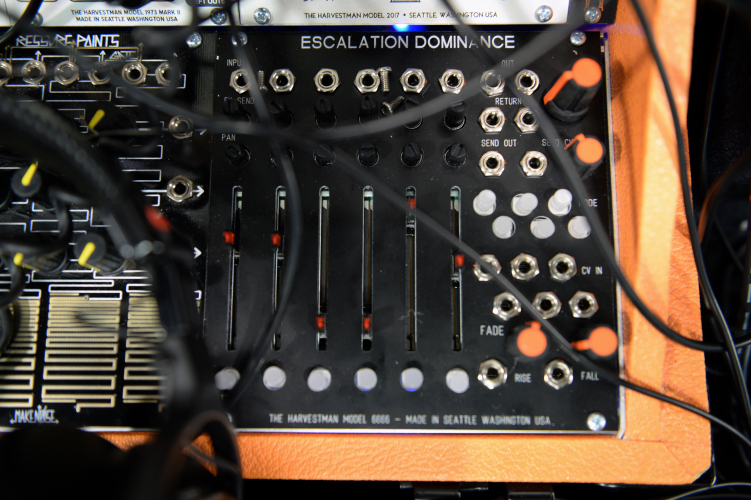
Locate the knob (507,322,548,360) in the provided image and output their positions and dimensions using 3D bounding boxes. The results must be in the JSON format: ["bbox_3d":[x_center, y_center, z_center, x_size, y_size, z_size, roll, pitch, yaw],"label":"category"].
[{"bbox_3d":[0.046,0.028,0.219,0.012,0.013,0.013,0,81,0],"label":"knob"}]

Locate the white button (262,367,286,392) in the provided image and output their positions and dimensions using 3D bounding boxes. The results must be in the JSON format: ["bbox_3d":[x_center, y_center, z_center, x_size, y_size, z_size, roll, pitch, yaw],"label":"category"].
[{"bbox_3d":[-0.031,0.039,0.221,0.007,0.005,0.007,0,80,1],"label":"white button"}]

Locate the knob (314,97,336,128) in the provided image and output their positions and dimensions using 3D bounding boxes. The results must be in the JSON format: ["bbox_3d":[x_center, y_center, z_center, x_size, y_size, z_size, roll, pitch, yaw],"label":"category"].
[{"bbox_3d":[-0.016,-0.043,0.230,0.006,0.013,0.006,0,80,1],"label":"knob"}]

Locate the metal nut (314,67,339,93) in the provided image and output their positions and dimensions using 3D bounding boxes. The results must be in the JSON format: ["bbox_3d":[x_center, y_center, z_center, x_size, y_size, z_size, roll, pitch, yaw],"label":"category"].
[{"bbox_3d":[-0.016,-0.056,0.238,0.009,0.003,0.008,0,80,1],"label":"metal nut"}]

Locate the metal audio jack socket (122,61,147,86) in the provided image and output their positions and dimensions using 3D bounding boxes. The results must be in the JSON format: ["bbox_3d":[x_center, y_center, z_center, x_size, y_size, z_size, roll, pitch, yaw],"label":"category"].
[{"bbox_3d":[-0.079,-0.058,0.241,0.008,0.003,0.008,0,80,1],"label":"metal audio jack socket"}]

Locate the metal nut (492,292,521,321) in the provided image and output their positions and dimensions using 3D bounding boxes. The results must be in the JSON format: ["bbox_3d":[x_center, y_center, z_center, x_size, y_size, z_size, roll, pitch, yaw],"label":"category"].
[{"bbox_3d":[0.041,0.017,0.225,0.009,0.003,0.009,0,80,1],"label":"metal nut"}]

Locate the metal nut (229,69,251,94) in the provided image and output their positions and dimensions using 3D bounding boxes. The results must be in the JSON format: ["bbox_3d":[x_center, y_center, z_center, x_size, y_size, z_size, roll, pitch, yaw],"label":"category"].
[{"bbox_3d":[-0.044,-0.055,0.237,0.008,0.003,0.009,0,80,1],"label":"metal nut"}]

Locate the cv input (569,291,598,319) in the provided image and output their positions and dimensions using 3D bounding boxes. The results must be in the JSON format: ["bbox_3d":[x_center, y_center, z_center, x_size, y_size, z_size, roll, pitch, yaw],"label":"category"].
[{"bbox_3d":[0.064,0.017,0.224,0.009,0.003,0.008,11,81,3],"label":"cv input"}]

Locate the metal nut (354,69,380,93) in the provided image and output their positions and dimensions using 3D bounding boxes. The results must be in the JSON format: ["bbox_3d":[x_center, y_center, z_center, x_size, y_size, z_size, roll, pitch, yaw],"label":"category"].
[{"bbox_3d":[-0.003,-0.055,0.238,0.009,0.003,0.009,0,81,1],"label":"metal nut"}]

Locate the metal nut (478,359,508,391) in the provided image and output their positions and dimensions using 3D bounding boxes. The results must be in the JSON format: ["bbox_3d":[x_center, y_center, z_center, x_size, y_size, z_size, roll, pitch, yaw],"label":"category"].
[{"bbox_3d":[0.035,0.038,0.223,0.009,0.003,0.009,0,81,1],"label":"metal nut"}]

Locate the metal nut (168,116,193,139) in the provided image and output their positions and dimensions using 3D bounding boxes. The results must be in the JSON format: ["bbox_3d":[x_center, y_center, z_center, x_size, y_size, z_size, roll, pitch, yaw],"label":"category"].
[{"bbox_3d":[-0.063,-0.040,0.236,0.008,0.003,0.008,-38,83,-5],"label":"metal nut"}]

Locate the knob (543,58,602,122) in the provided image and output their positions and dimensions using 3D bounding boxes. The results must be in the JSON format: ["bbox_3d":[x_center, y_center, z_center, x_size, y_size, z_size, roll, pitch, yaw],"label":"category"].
[{"bbox_3d":[0.063,-0.051,0.228,0.015,0.019,0.015,-10,80,-1],"label":"knob"}]

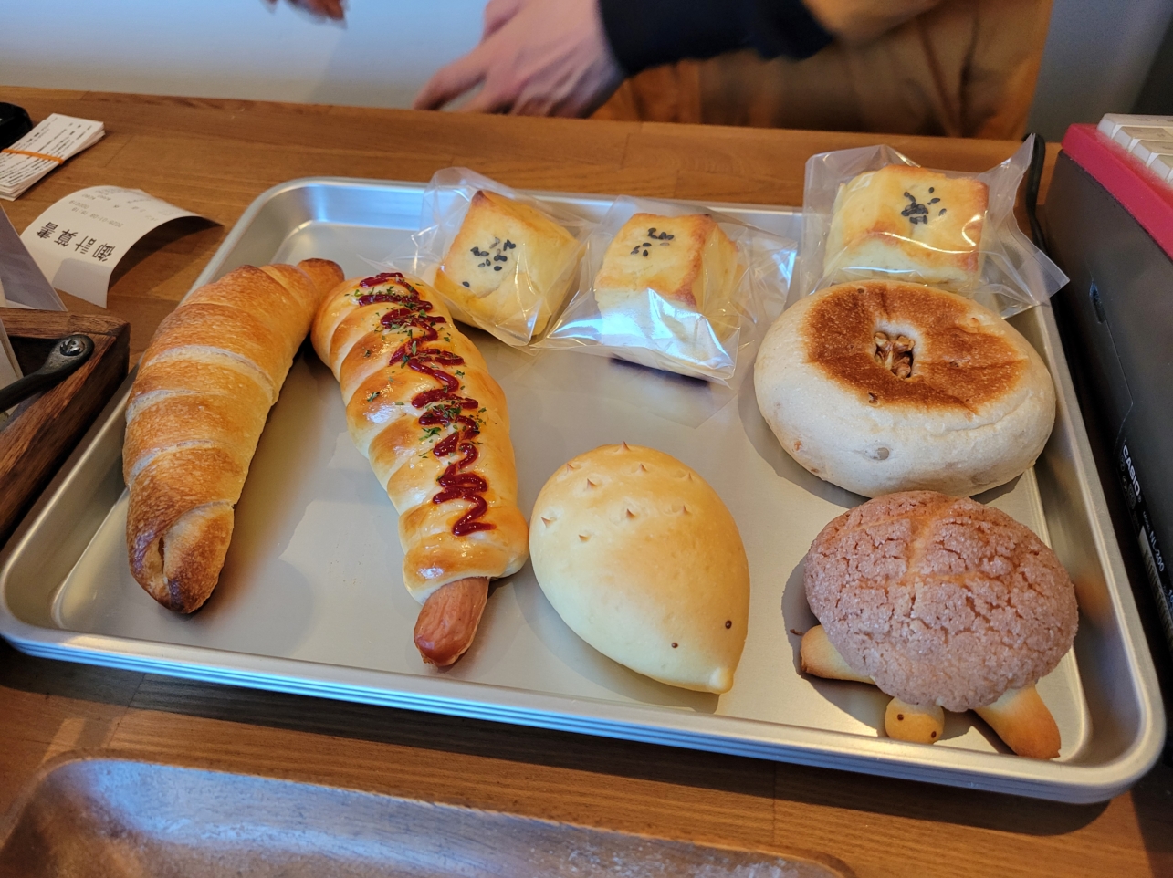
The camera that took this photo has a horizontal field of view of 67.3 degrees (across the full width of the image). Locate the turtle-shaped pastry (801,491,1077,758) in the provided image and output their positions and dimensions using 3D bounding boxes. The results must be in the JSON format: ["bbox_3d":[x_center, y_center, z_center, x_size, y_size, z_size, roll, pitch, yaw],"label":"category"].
[{"bbox_3d":[0.091,0.042,0.228,0.069,0.035,0.071,15,51,16],"label":"turtle-shaped pastry"}]

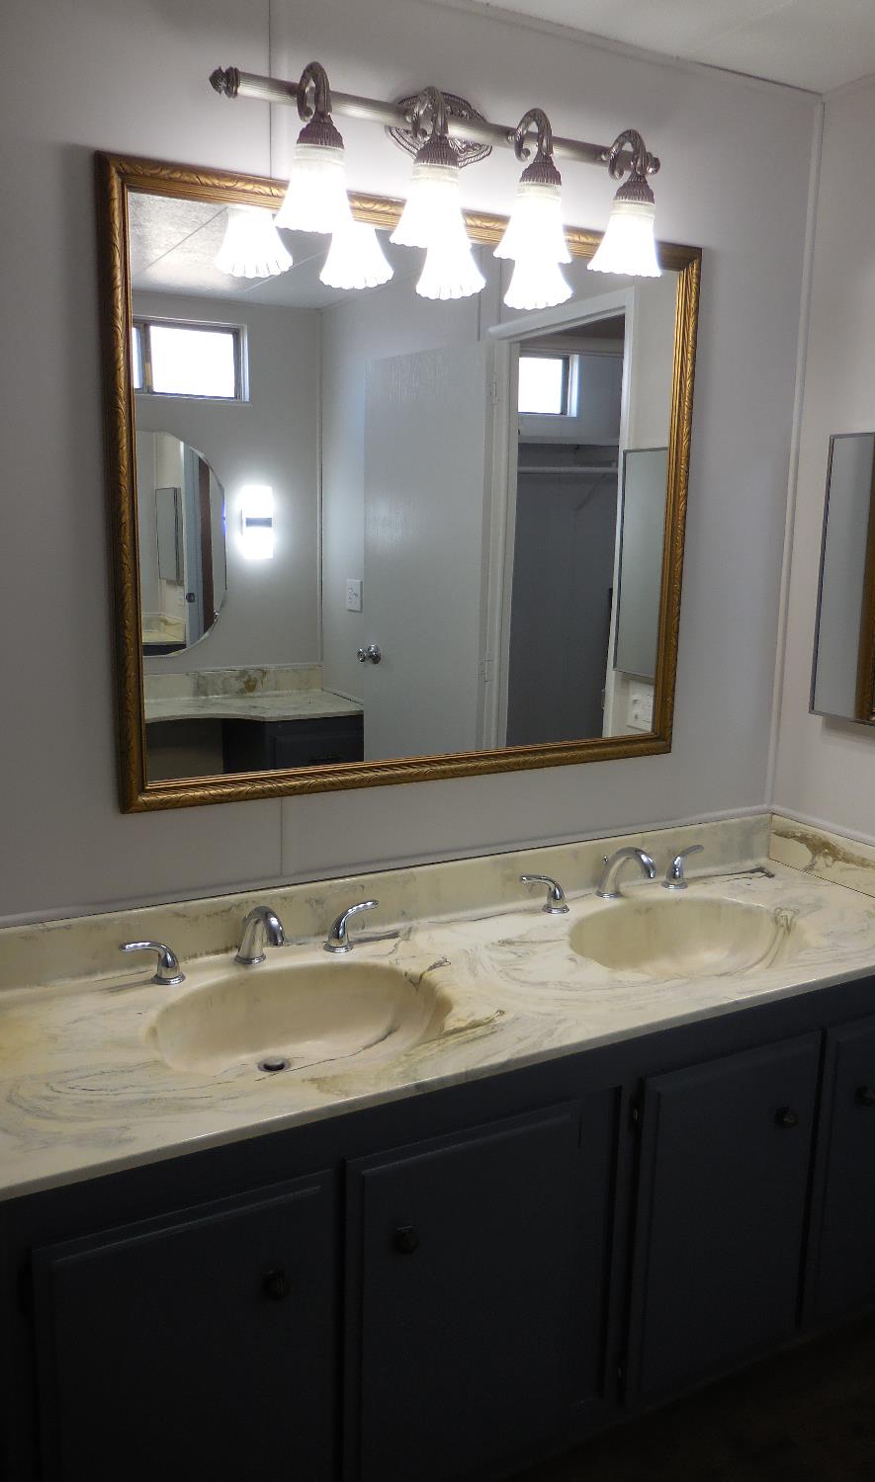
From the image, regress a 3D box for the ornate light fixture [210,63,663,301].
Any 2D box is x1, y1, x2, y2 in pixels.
[{"bbox_3d":[0.035,-0.857,1.641,0.783,0.240,0.206,-5,12,-29],"label":"ornate light fixture"}]

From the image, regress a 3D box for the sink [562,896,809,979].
[{"bbox_3d":[0.432,0.405,1.888,0.444,0.136,0.357,-5,12,-29],"label":"sink"}]

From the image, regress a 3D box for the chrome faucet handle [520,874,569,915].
[{"bbox_3d":[0.197,0.280,1.974,0.100,0.072,0.054,-5,12,-29],"label":"chrome faucet handle"}]

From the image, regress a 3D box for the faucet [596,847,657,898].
[{"bbox_3d":[0.361,0.252,2.029,0.055,0.111,0.158,-5,12,-29],"label":"faucet"}]

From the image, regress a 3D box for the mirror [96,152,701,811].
[{"bbox_3d":[0.000,-0.390,1.813,1.090,0.933,0.031,-5,12,-29],"label":"mirror"}]

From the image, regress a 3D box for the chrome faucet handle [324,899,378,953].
[{"bbox_3d":[-0.143,0.308,1.792,0.100,0.072,0.054,-5,12,-29],"label":"chrome faucet handle"}]

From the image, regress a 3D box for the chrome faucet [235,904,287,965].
[{"bbox_3d":[-0.279,0.308,1.675,0.055,0.111,0.158,-5,12,-29],"label":"chrome faucet"}]

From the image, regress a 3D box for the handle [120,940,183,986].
[{"bbox_3d":[-0.435,0.333,1.632,0.100,0.072,0.054,-5,12,-29],"label":"handle"}]

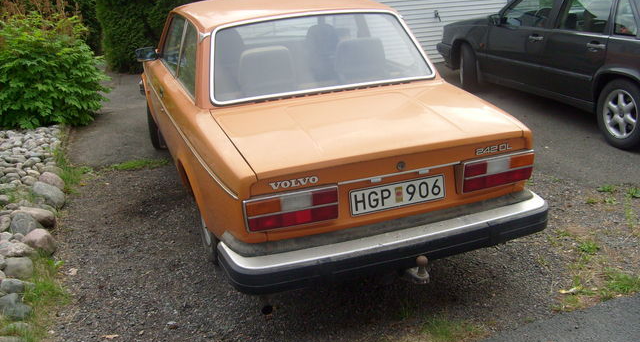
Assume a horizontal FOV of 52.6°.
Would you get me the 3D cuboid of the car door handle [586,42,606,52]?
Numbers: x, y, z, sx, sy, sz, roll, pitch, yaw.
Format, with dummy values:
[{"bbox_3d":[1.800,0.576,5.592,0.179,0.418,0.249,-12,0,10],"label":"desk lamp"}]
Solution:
[{"bbox_3d":[2.395,-1.080,5.625,0.050,0.075,0.235,-8,20,-15],"label":"car door handle"}]

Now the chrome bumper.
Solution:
[{"bbox_3d":[0.375,0.299,3.115,1.670,0.160,0.380,-9,20,-17],"label":"chrome bumper"}]

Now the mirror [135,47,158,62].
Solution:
[{"bbox_3d":[-1.354,-0.901,5.032,0.155,0.105,0.090,-9,20,-17],"label":"mirror"}]

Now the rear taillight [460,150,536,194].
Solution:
[{"bbox_3d":[0.867,-0.003,3.177,0.415,0.150,0.080,-9,20,-17],"label":"rear taillight"}]

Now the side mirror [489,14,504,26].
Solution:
[{"bbox_3d":[1.889,-1.615,6.923,0.190,0.130,0.120,-8,20,-15],"label":"side mirror"}]

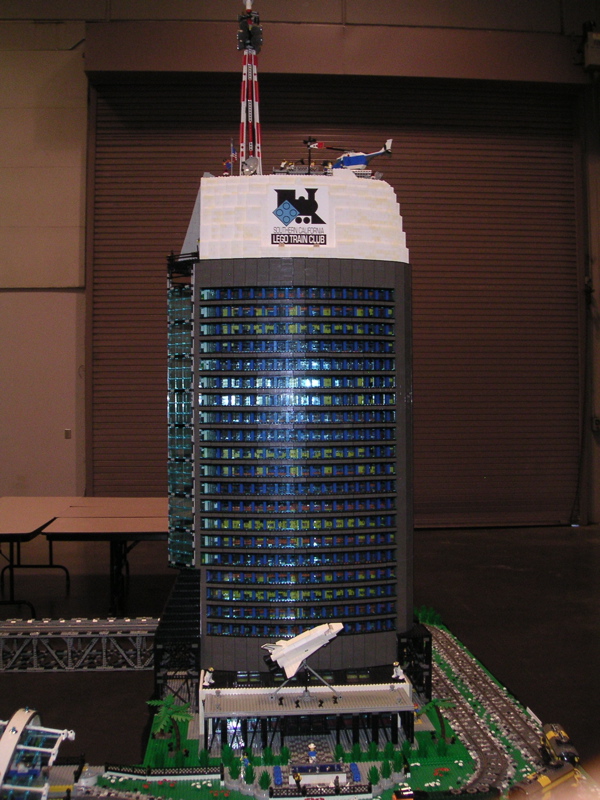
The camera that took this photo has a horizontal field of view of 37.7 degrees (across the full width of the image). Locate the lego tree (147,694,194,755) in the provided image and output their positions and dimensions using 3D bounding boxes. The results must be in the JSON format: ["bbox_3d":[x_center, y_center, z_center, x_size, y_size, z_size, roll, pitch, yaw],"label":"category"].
[{"bbox_3d":[-0.309,0.781,2.090,0.113,0.120,0.108,0,0,-5],"label":"lego tree"}]

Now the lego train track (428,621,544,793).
[{"bbox_3d":[0.452,0.838,2.600,0.270,0.030,1.380,0,0,-5],"label":"lego train track"}]

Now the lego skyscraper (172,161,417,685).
[{"bbox_3d":[-0.034,0.090,2.570,0.690,1.430,0.420,0,0,-5],"label":"lego skyscraper"}]

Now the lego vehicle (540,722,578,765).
[{"bbox_3d":[0.588,0.806,1.985,0.054,0.085,0.180,0,0,6],"label":"lego vehicle"}]

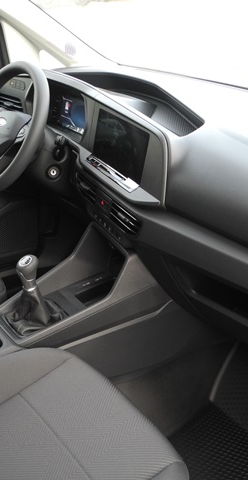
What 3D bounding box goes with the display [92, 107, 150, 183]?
[{"bbox_3d":[-0.001,-0.222,1.236,0.020,0.120,0.218,-4,29,-34],"label":"display"}]

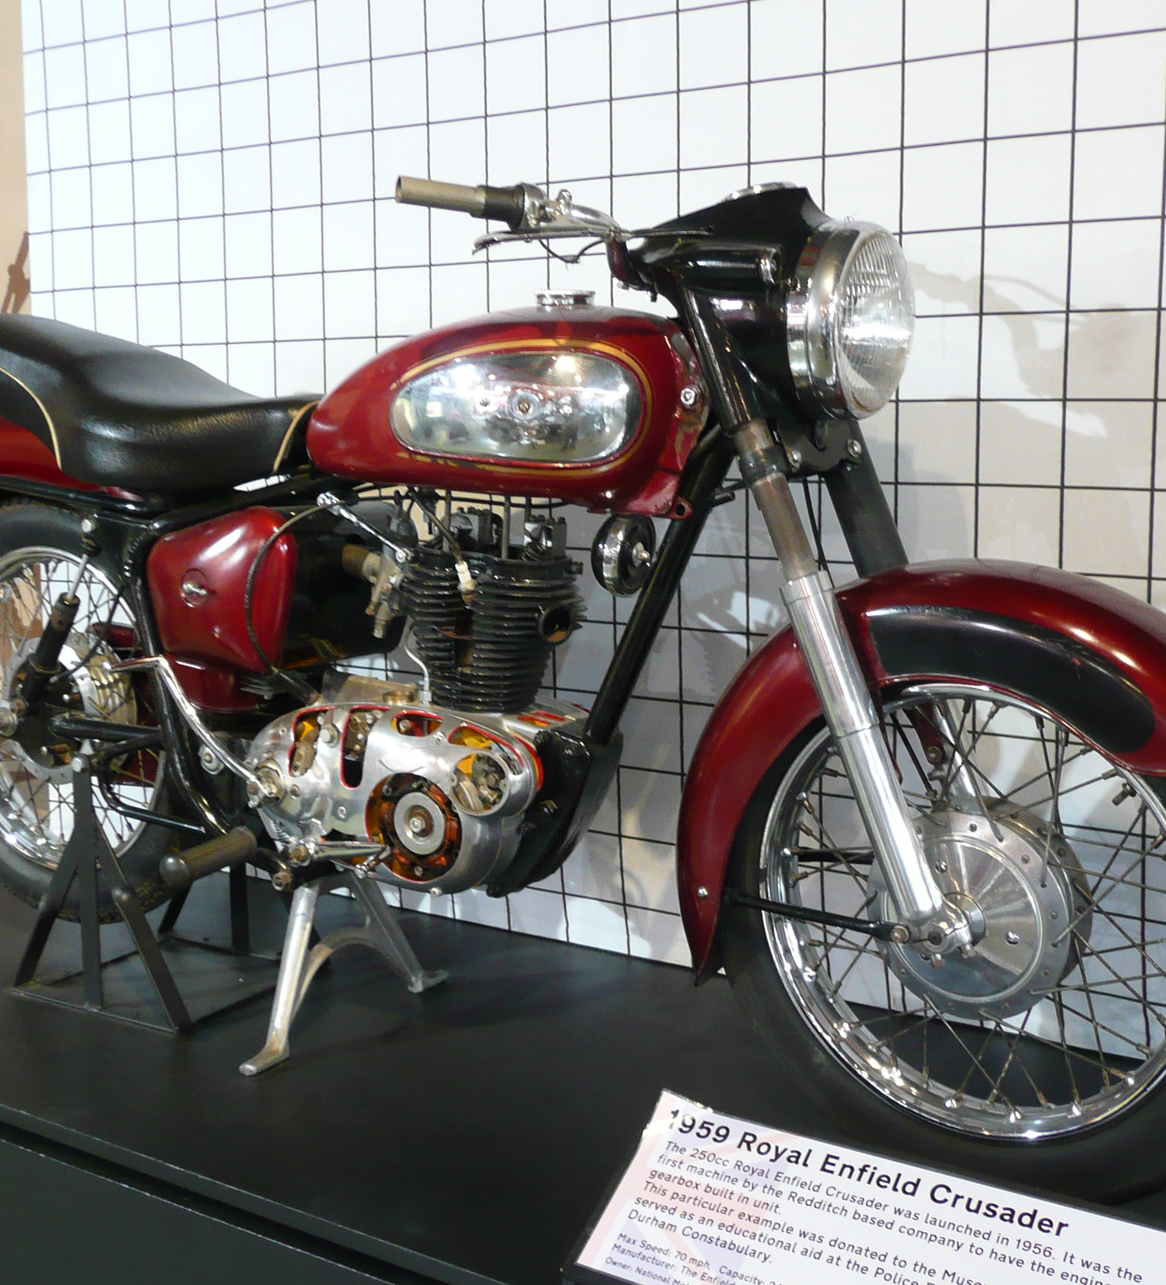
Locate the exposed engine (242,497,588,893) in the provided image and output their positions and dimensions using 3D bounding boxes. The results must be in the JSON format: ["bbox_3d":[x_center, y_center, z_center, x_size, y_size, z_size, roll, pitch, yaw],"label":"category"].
[{"bbox_3d":[-0.166,0.048,1.861,0.440,0.455,0.280,4,10,29],"label":"exposed engine"}]

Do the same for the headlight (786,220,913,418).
[{"bbox_3d":[0.272,-0.325,1.546,0.085,0.195,0.195,5,10,35],"label":"headlight"}]

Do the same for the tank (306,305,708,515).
[{"bbox_3d":[-0.079,-0.271,1.762,0.550,0.225,0.255,4,10,29],"label":"tank"}]

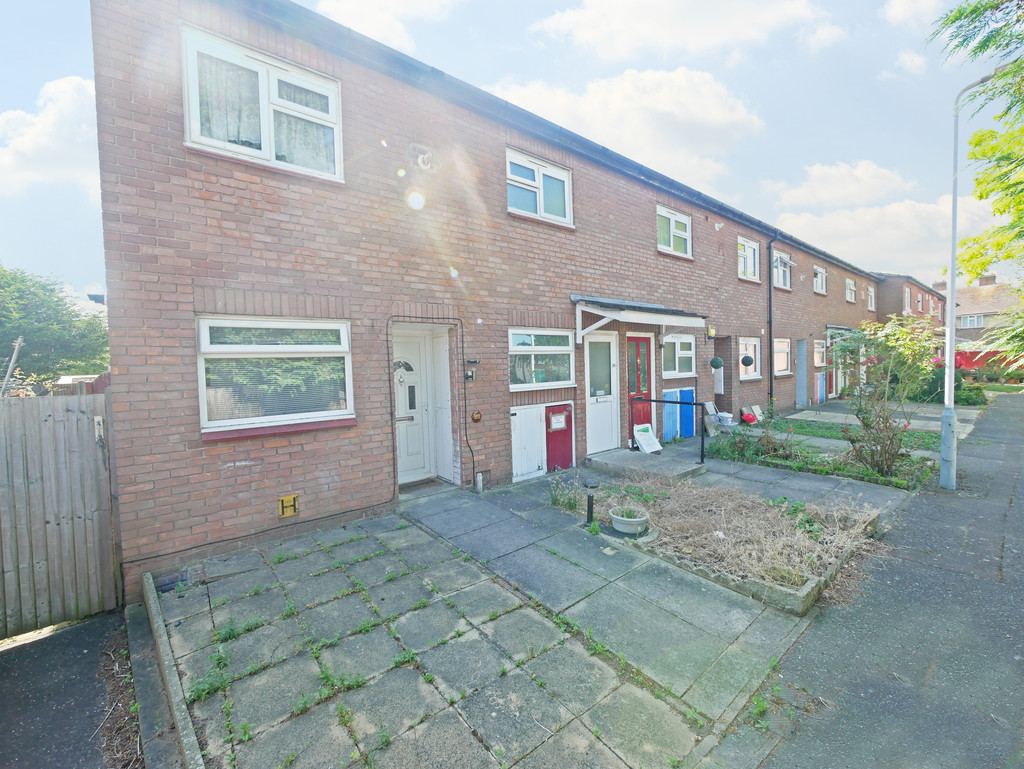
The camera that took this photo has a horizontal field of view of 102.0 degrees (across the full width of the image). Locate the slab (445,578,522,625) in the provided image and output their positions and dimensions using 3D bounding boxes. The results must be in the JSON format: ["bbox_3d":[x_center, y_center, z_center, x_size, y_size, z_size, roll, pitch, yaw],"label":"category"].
[{"bbox_3d":[-0.208,1.637,3.117,0.440,0.045,0.445,-4,5,-38],"label":"slab"}]

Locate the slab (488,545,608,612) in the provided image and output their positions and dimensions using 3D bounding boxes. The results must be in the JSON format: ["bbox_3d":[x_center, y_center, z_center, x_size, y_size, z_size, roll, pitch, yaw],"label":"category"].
[{"bbox_3d":[0.278,1.606,3.491,0.600,0.050,0.905,-4,5,-38],"label":"slab"}]

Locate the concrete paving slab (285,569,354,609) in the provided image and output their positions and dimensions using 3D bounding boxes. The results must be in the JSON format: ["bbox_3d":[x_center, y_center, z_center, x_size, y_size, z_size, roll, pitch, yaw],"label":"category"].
[{"bbox_3d":[-1.454,1.598,3.213,0.450,0.050,0.440,-3,5,-39],"label":"concrete paving slab"}]

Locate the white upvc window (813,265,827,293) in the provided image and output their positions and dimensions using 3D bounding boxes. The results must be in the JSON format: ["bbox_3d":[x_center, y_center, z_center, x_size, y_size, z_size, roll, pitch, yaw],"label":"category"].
[{"bbox_3d":[10.389,-3.509,13.957,1.310,0.900,0.100,-3,3,-38],"label":"white upvc window"}]

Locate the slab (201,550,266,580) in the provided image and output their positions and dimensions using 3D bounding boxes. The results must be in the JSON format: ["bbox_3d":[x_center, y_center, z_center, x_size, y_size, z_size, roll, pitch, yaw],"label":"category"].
[{"bbox_3d":[-2.456,1.620,3.679,0.440,0.045,0.430,-4,5,-38],"label":"slab"}]

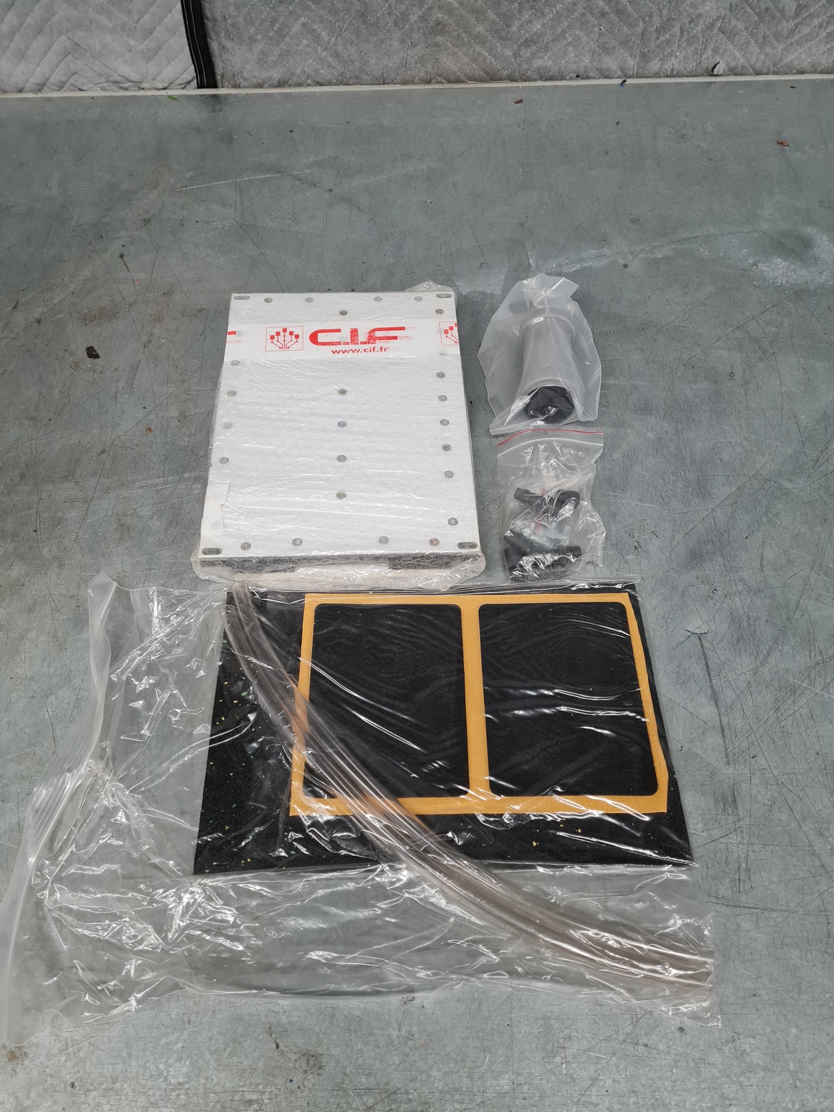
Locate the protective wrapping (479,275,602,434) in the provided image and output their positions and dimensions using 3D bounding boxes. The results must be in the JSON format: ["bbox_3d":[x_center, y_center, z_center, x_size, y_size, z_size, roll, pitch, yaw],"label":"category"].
[{"bbox_3d":[0.120,-0.212,0.813,0.116,0.054,0.196,-1,56,-3],"label":"protective wrapping"}]

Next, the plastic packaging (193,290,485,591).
[{"bbox_3d":[-0.066,-0.118,0.750,0.227,0.042,0.322,-1,56,-3],"label":"plastic packaging"}]

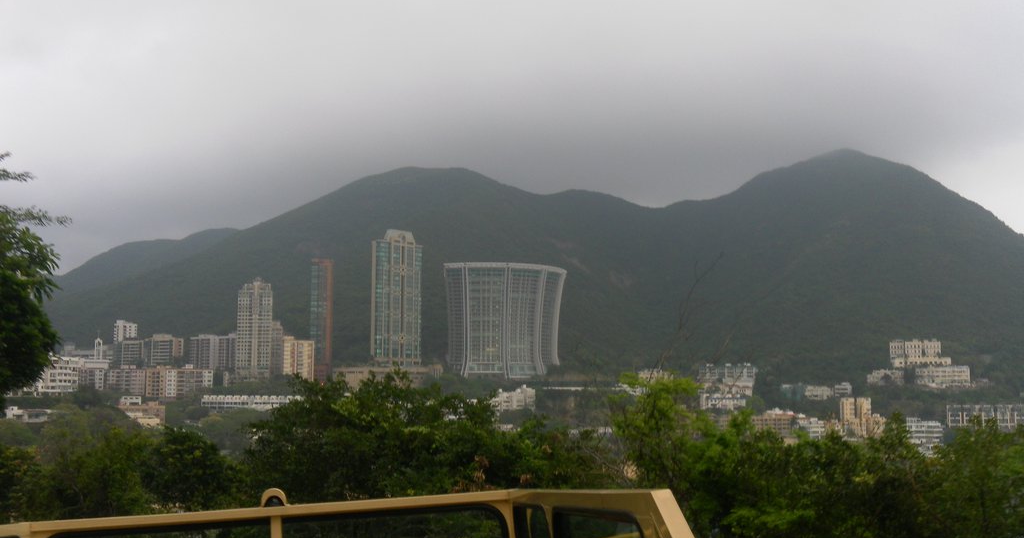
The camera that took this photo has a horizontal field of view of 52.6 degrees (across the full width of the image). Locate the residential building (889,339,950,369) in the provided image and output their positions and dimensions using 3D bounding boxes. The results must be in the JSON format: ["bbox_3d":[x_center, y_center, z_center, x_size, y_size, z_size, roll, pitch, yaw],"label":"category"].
[{"bbox_3d":[311.680,64.660,790.000,40.400,21.400,26.000,-1,-5,11],"label":"residential building"}]

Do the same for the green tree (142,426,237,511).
[{"bbox_3d":[-14.016,9.409,45.000,4.300,5.000,4.300,0,-6,0],"label":"green tree"}]

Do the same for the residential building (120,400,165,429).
[{"bbox_3d":[-253.890,98.740,710.000,27.700,21.000,20.000,1,-5,-8],"label":"residential building"}]

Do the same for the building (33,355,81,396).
[{"bbox_3d":[-247.467,58.115,565.000,24.000,21.500,15.000,2,-7,-18],"label":"building"}]

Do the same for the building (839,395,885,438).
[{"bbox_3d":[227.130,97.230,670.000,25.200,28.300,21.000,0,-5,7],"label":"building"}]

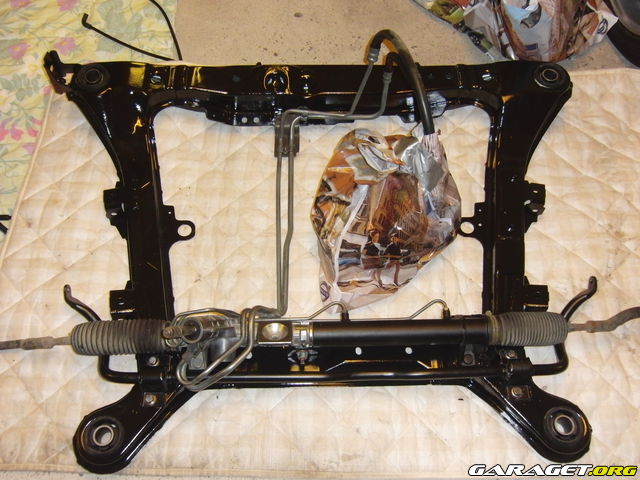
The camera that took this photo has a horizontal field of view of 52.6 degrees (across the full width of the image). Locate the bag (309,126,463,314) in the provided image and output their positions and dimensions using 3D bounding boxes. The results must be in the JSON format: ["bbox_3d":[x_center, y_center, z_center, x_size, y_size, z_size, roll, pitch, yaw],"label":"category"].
[{"bbox_3d":[0.139,-0.055,1.345,0.310,0.170,0.385,0,60,0],"label":"bag"}]

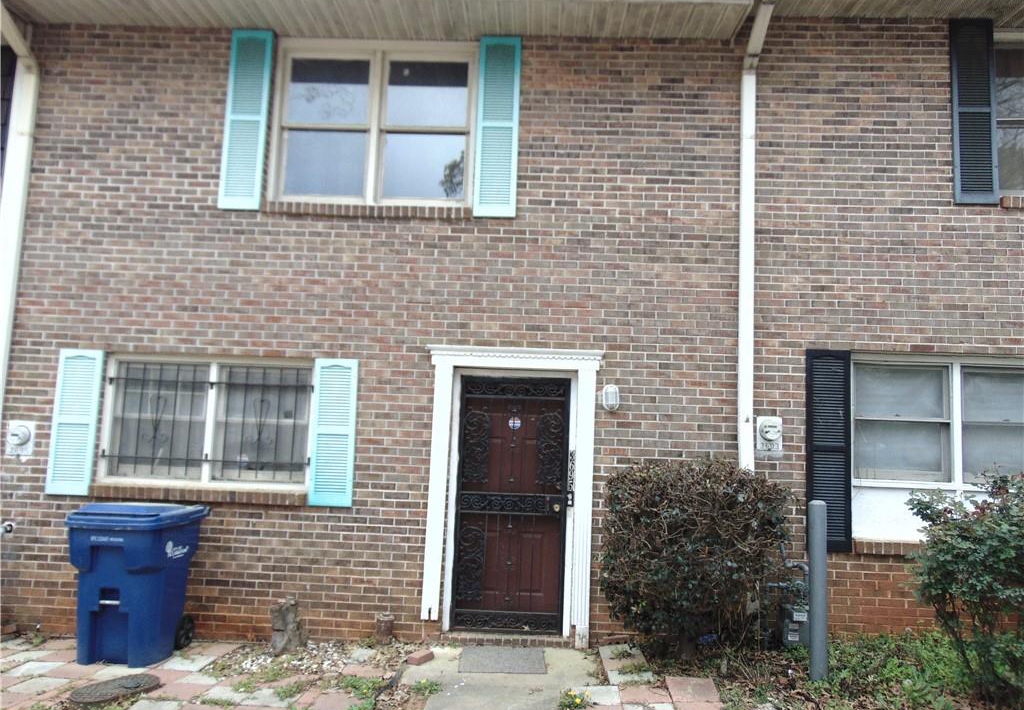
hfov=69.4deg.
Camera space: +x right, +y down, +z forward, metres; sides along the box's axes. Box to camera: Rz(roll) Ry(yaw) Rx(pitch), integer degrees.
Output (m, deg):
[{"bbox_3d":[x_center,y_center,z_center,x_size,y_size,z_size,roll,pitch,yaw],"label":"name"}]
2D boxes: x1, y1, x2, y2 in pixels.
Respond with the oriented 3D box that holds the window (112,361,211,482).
[{"bbox_3d":[-2.939,0.540,6.151,0.810,0.965,0.090,2,-6,2],"label":"window"}]

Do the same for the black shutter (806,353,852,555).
[{"bbox_3d":[2.543,0.760,5.940,0.352,1.602,0.040,2,-6,2],"label":"black shutter"}]

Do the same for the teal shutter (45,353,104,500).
[{"bbox_3d":[-3.600,0.553,6.115,0.366,1.193,0.040,2,-6,2],"label":"teal shutter"}]

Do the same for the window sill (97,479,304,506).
[{"bbox_3d":[-2.539,1.136,6.072,1.768,0.135,0.130,2,-6,2],"label":"window sill"}]

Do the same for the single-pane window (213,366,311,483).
[{"bbox_3d":[-2.095,0.578,6.171,0.838,0.968,0.070,2,-6,2],"label":"single-pane window"}]

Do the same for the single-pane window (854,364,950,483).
[{"bbox_3d":[3.185,0.545,6.036,0.790,0.964,0.070,2,-6,2],"label":"single-pane window"}]

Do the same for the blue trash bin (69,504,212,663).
[{"bbox_3d":[-2.822,1.686,5.571,0.700,1.070,0.780,2,-6,2],"label":"blue trash bin"}]

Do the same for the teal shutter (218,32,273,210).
[{"bbox_3d":[-2.276,-2.018,6.343,0.354,1.593,0.040,2,-6,2],"label":"teal shutter"}]

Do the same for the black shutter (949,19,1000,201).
[{"bbox_3d":[3.871,-2.045,6.210,0.359,1.610,0.040,2,-6,2],"label":"black shutter"}]

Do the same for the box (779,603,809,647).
[{"bbox_3d":[2.139,2.037,5.570,0.220,0.315,0.180,2,-6,2],"label":"box"}]

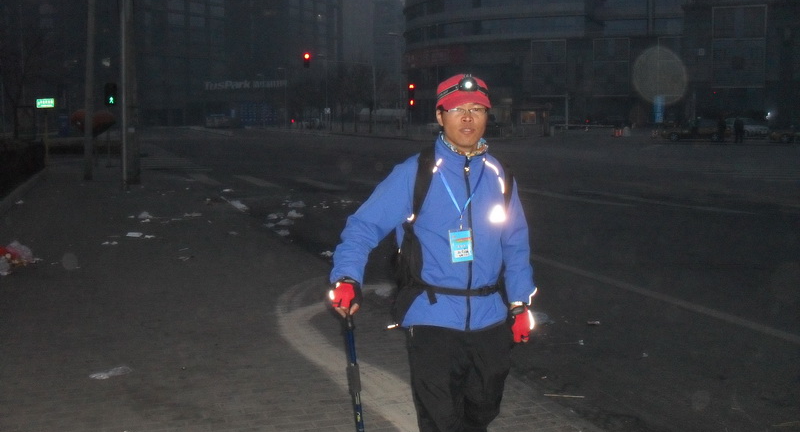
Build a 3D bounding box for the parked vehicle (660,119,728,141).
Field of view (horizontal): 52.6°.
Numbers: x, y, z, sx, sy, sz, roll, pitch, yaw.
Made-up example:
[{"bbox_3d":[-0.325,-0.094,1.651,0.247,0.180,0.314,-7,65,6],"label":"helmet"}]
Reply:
[{"bbox_3d":[20.233,-5.855,55.200,4.550,1.460,1.760,3,7,22],"label":"parked vehicle"}]

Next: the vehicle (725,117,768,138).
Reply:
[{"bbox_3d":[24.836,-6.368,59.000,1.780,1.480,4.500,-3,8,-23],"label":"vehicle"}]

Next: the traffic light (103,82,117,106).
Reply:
[{"bbox_3d":[-9.238,-3.881,25.883,0.380,0.740,0.250,-3,7,-21],"label":"traffic light"}]

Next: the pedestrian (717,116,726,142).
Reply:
[{"bbox_3d":[20.787,-5.586,52.300,0.520,1.700,0.350,3,7,22],"label":"pedestrian"}]

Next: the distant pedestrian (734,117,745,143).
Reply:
[{"bbox_3d":[21.951,-5.573,52.300,0.540,1.700,0.350,3,7,22],"label":"distant pedestrian"}]

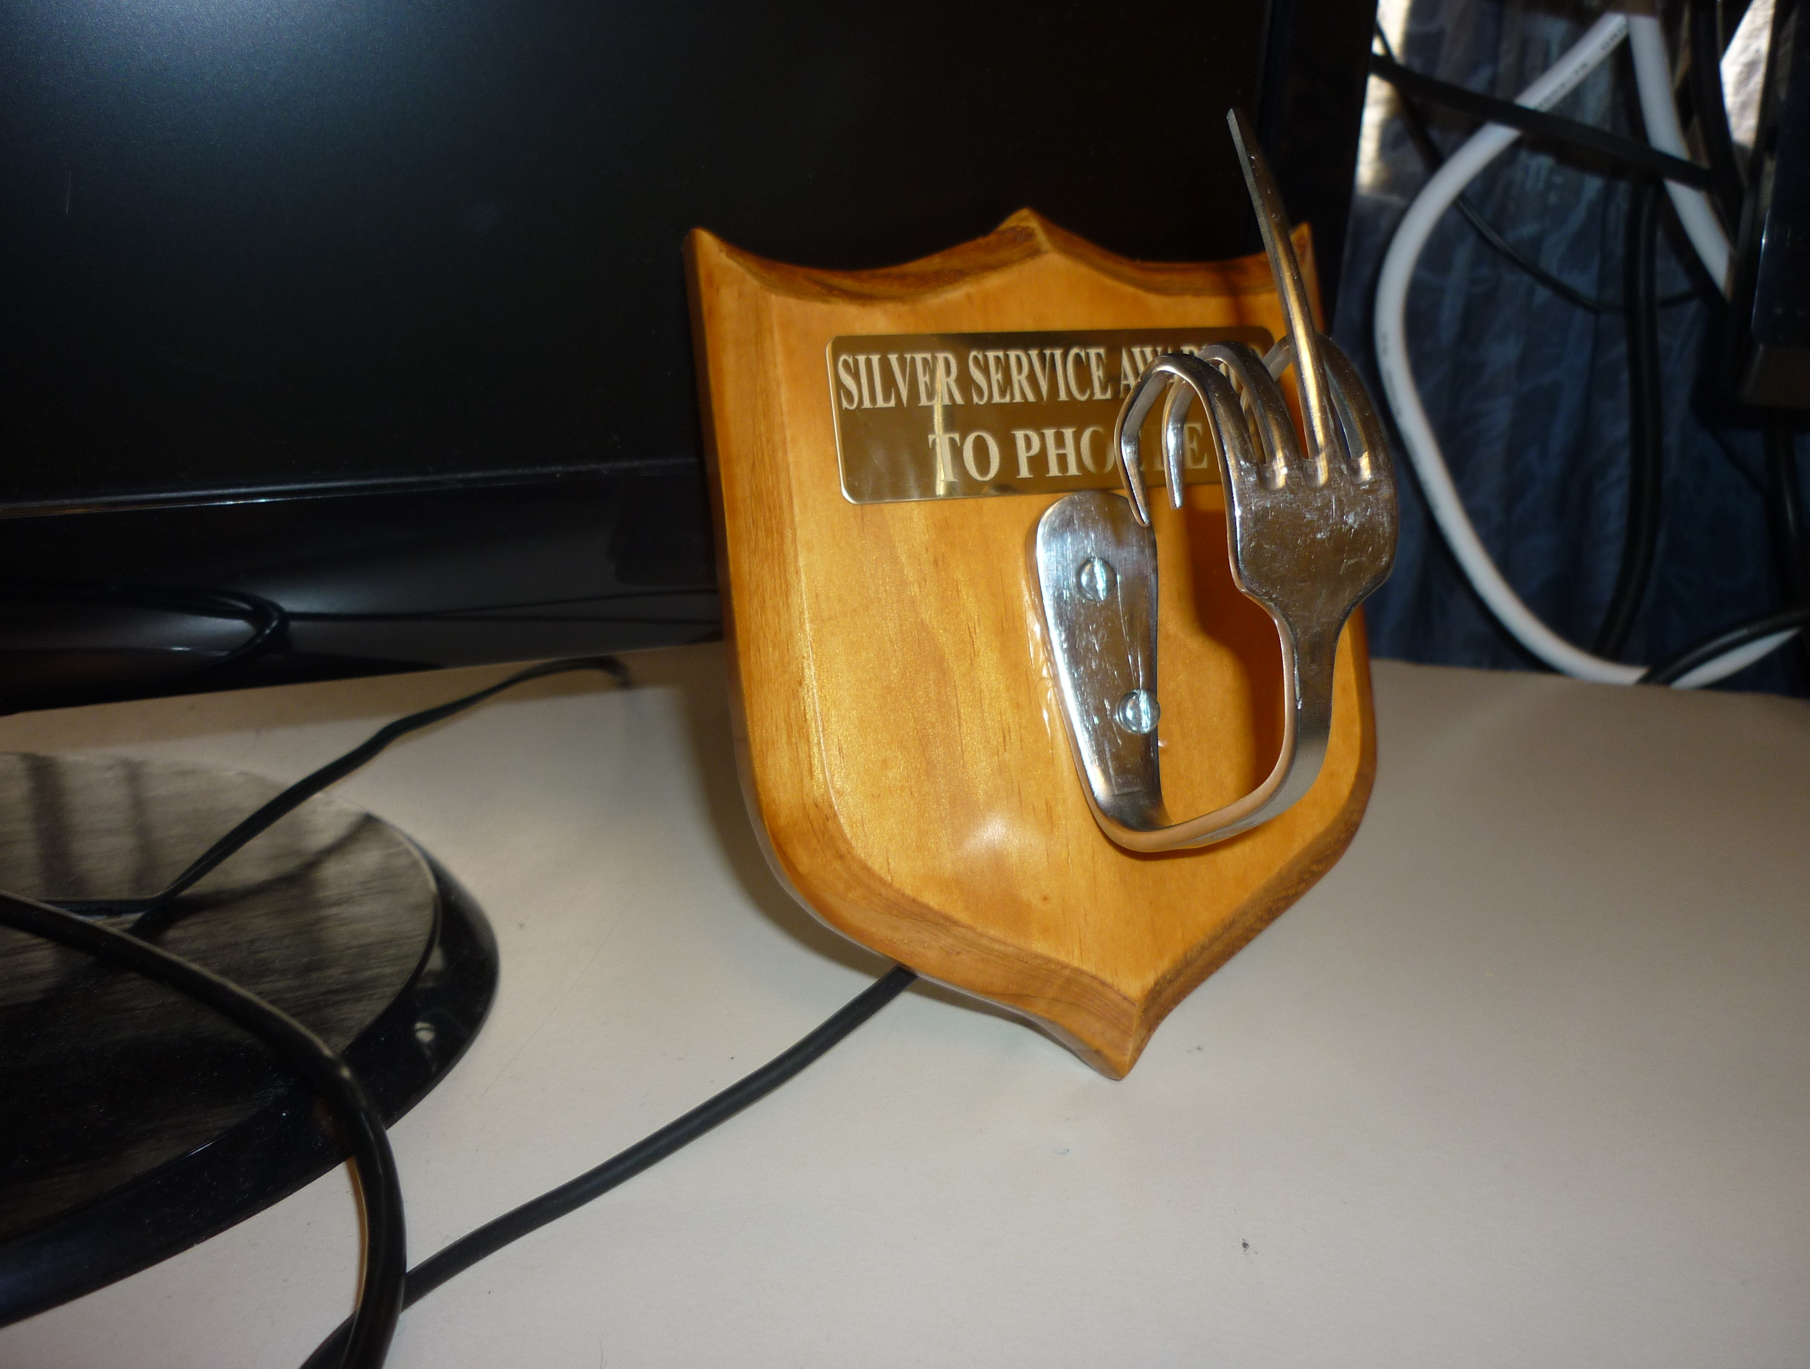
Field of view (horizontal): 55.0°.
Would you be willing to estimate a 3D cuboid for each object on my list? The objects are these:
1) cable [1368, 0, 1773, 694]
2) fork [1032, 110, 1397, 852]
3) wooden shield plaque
[{"bbox_3d":[0.175,-0.088,0.443,0.114,0.162,0.072,3,25,3],"label":"cable"},{"bbox_3d":[0.041,-0.026,0.253,0.026,0.102,0.067,-6,-2,-20],"label":"fork"},{"bbox_3d":[0.028,-0.008,0.293,0.116,0.146,0.019,-6,-2,-20],"label":"wooden shield plaque"}]

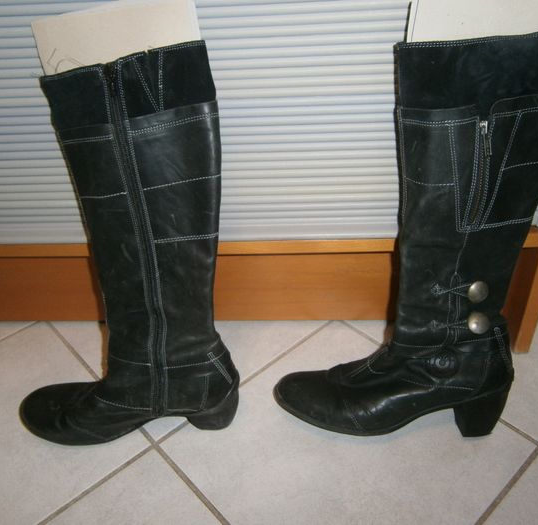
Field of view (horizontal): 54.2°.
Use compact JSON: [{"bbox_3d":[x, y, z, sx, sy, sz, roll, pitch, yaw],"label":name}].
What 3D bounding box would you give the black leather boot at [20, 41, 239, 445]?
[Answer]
[{"bbox_3d":[-0.178,0.004,0.534,0.270,0.418,0.116,-1,32,3],"label":"black leather boot"}]

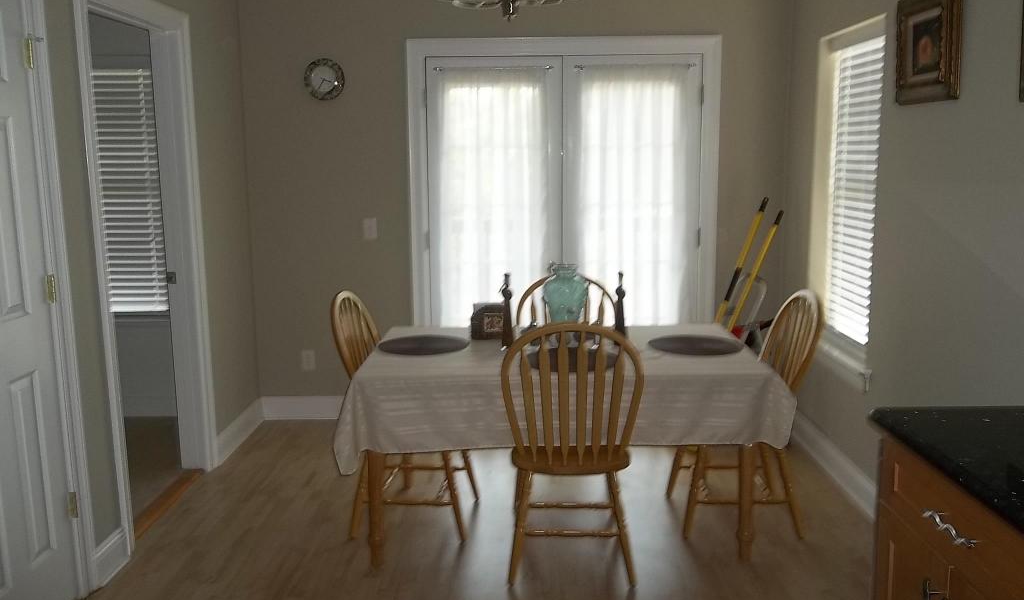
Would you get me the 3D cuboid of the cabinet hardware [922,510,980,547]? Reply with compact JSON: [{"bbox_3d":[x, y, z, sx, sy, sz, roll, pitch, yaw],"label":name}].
[{"bbox_3d":[0.820,0.424,1.491,0.040,0.035,0.165,0,10,1],"label":"cabinet hardware"}]

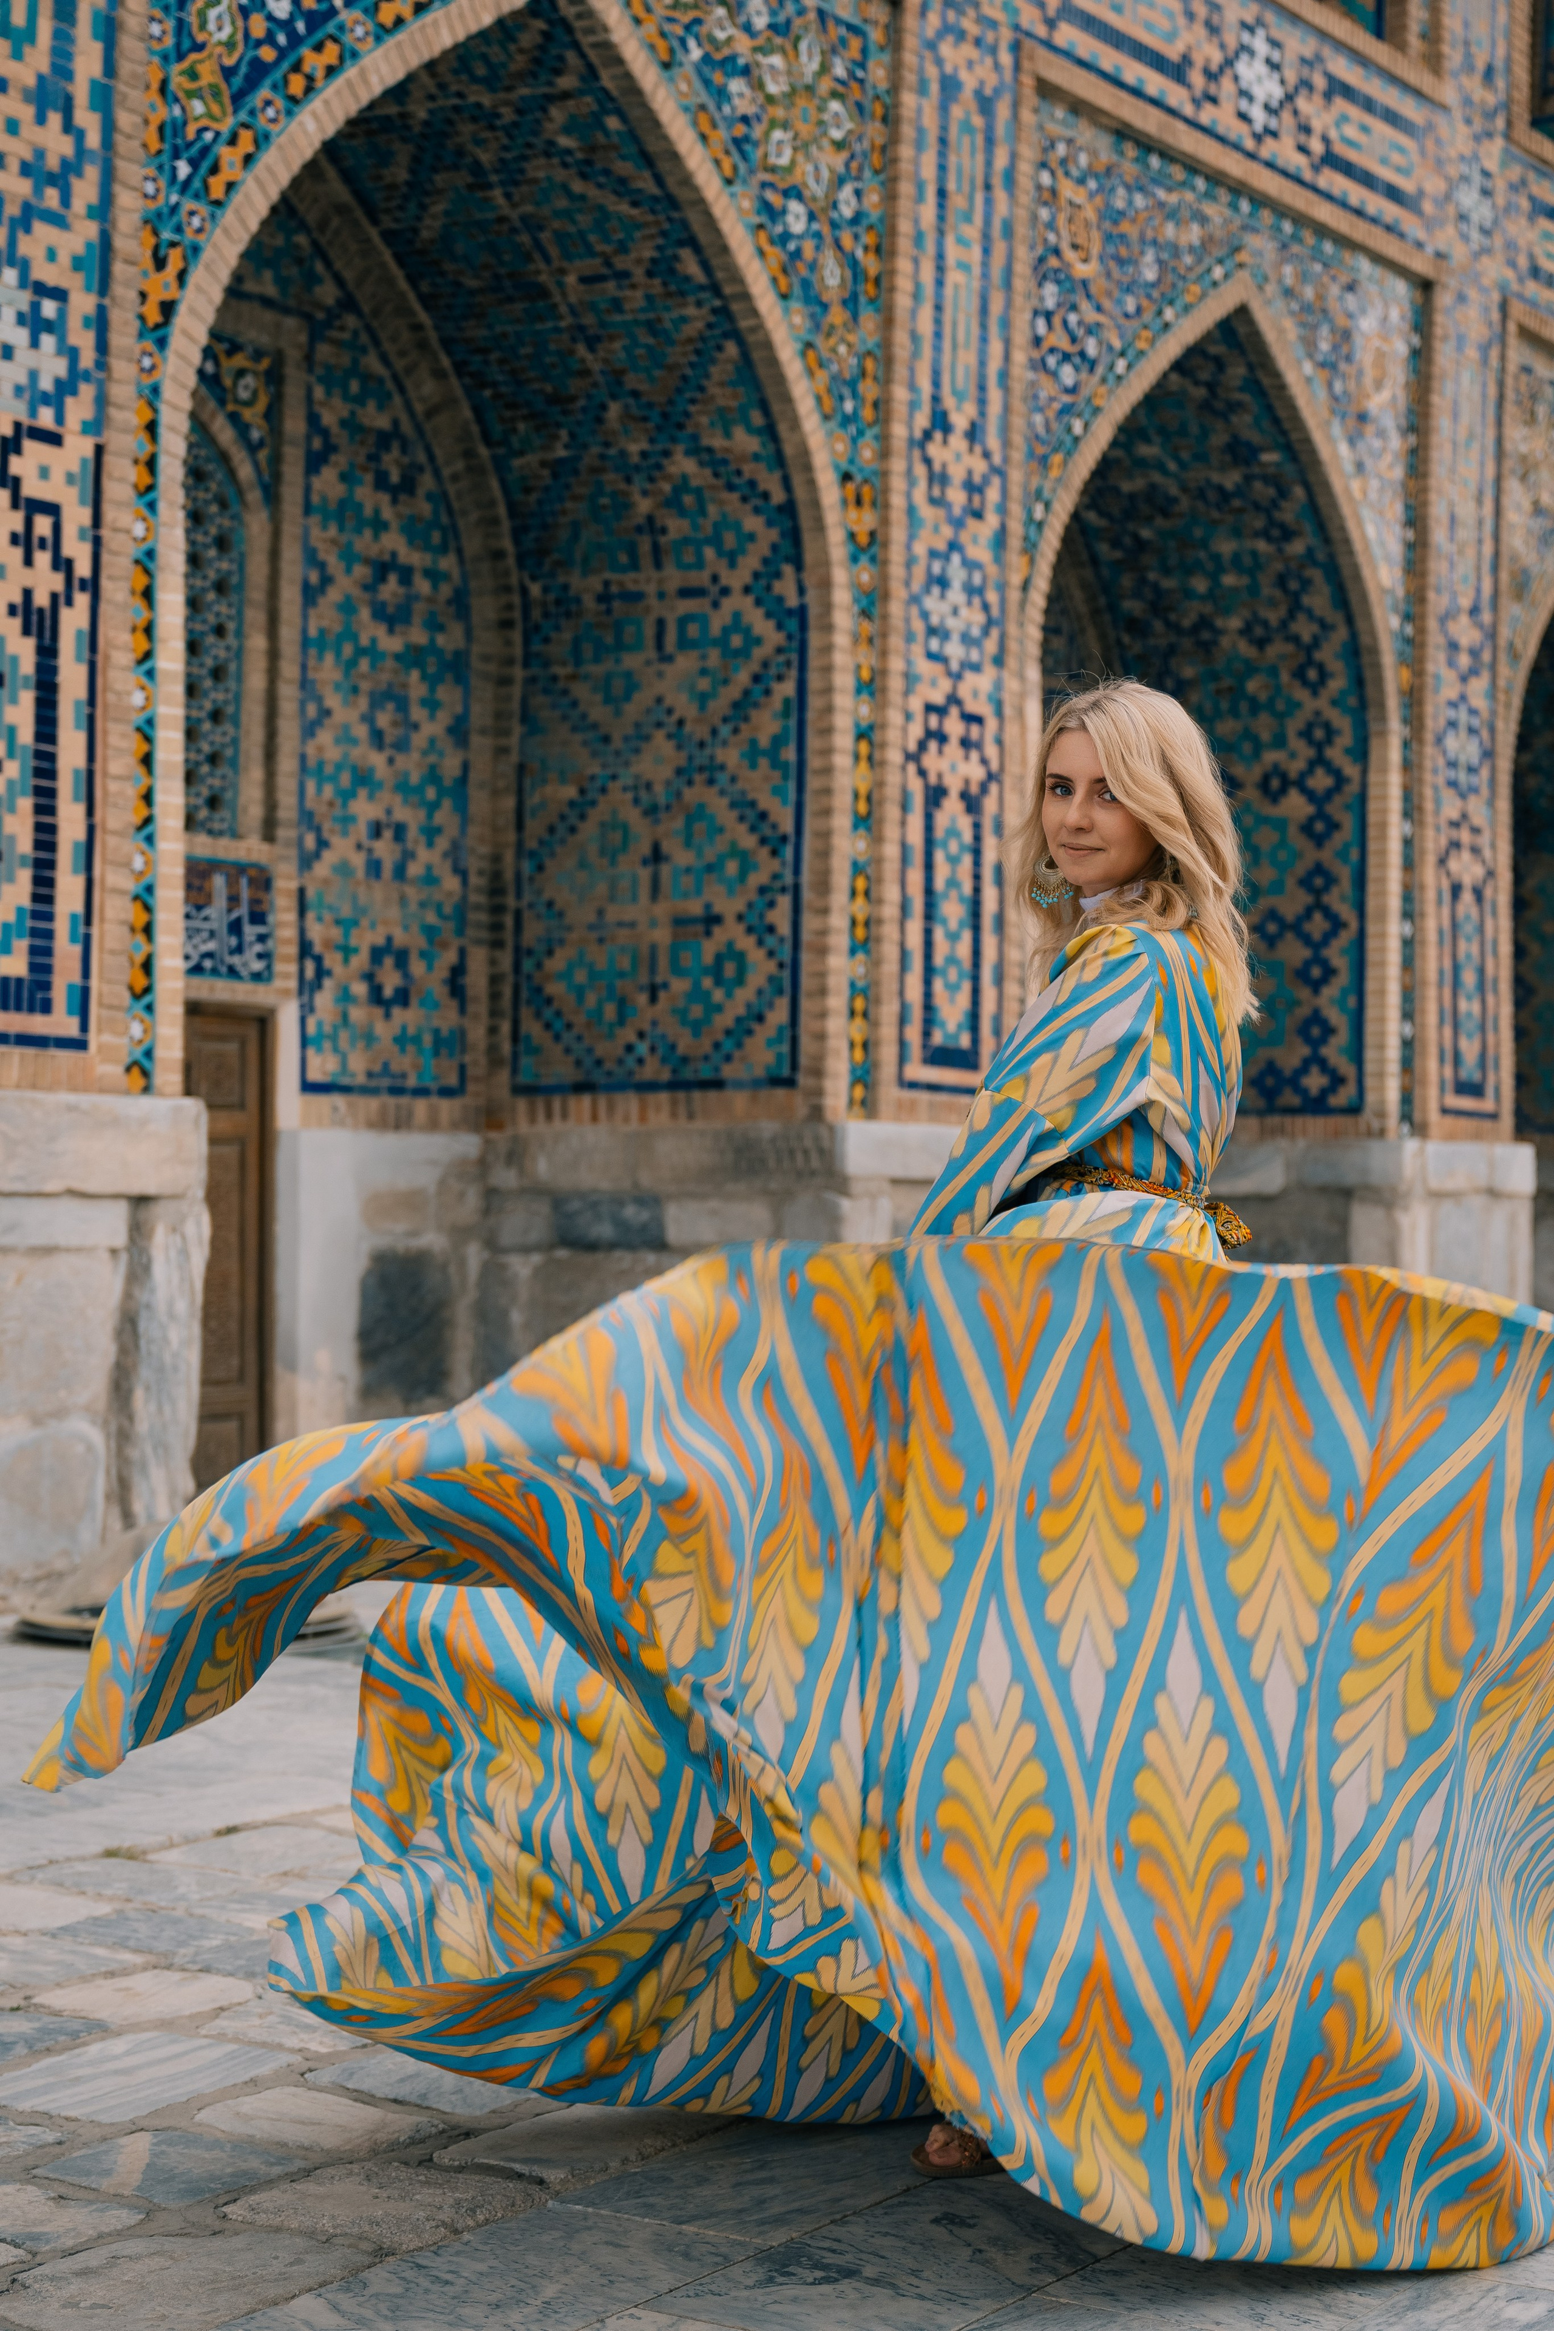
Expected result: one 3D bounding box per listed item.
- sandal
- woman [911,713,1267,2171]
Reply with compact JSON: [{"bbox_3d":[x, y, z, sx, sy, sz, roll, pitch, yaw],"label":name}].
[{"bbox_3d":[0.272,1.083,3.120,0.250,0.075,0.095,1,0,-9],"label":"sandal"},{"bbox_3d":[0.340,0.284,3.150,0.440,1.670,0.480,1,0,15],"label":"woman"}]

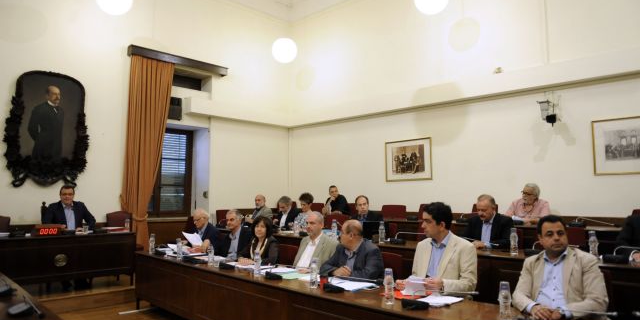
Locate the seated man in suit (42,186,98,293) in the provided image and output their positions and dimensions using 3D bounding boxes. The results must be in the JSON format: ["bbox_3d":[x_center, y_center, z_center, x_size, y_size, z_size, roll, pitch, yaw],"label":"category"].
[{"bbox_3d":[-3.233,0.981,5.453,0.660,1.330,0.750,4,-7,-35],"label":"seated man in suit"}]

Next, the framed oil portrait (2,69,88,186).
[{"bbox_3d":[-3.903,-0.434,6.129,0.120,1.642,1.040,-4,-6,44],"label":"framed oil portrait"}]

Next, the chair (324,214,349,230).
[{"bbox_3d":[0.071,1.234,5.920,0.520,0.965,0.560,-5,-6,44],"label":"chair"}]

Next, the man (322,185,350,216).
[{"bbox_3d":[0.236,1.043,7.299,0.540,1.208,0.740,-4,-6,44],"label":"man"}]

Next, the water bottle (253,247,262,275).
[{"bbox_3d":[-0.518,0.860,3.571,0.065,0.220,0.065,0,-6,0],"label":"water bottle"}]

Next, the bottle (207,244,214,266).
[{"bbox_3d":[-1.079,0.930,4.231,0.065,0.220,0.065,0,-6,0],"label":"bottle"}]

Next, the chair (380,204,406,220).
[{"bbox_3d":[1.051,1.169,6.785,0.450,0.876,0.540,-4,-6,44],"label":"chair"}]

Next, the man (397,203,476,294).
[{"bbox_3d":[0.828,0.984,3.127,0.570,1.355,0.740,-4,-6,39],"label":"man"}]

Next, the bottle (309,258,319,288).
[{"bbox_3d":[-0.051,0.878,3.306,0.073,0.238,0.073,0,-5,0],"label":"bottle"}]

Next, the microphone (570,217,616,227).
[{"bbox_3d":[3.040,0.696,4.748,0.500,0.115,0.160,0,-5,-1],"label":"microphone"}]

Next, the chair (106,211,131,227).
[{"bbox_3d":[-2.902,1.250,6.348,0.540,0.932,0.440,-4,-6,44],"label":"chair"}]

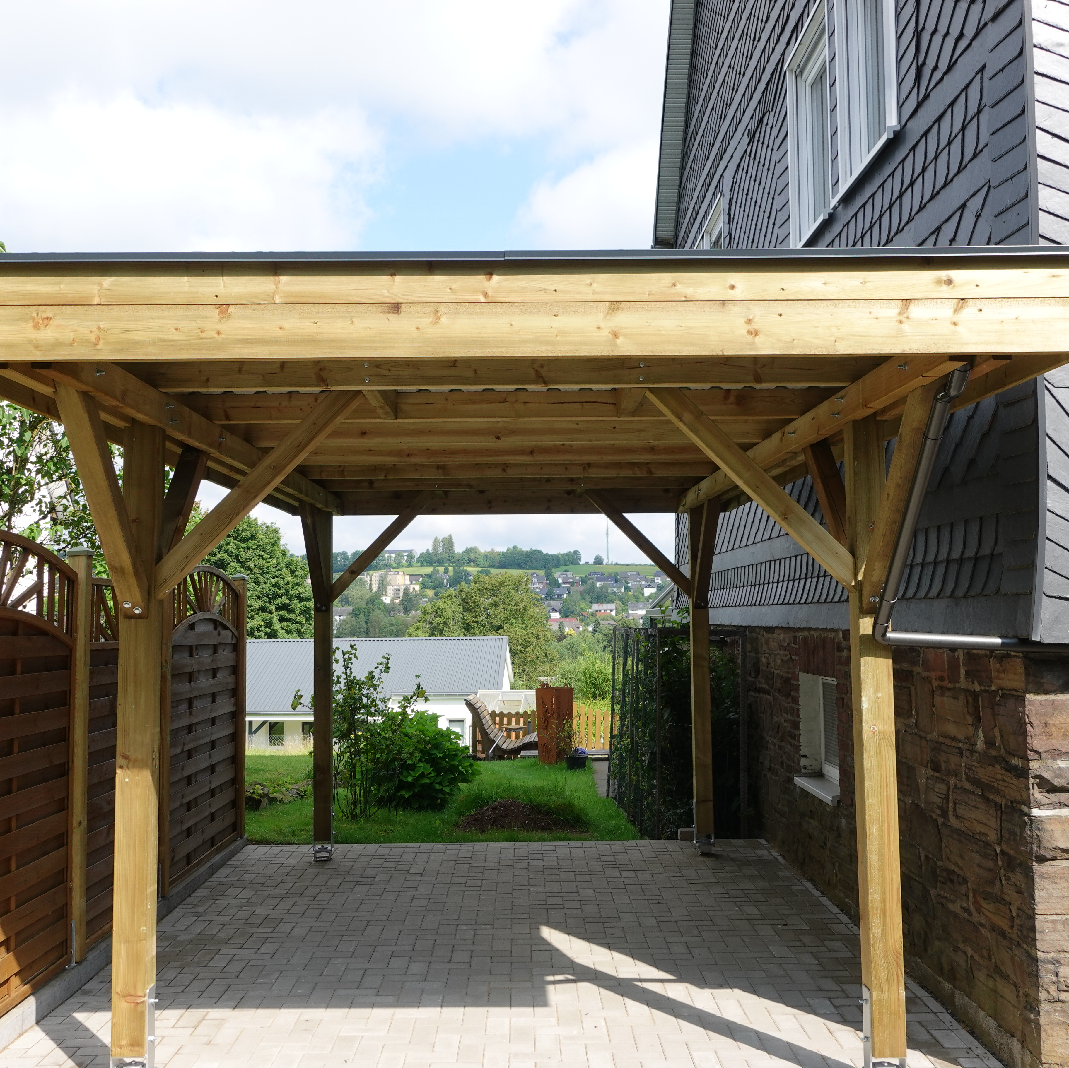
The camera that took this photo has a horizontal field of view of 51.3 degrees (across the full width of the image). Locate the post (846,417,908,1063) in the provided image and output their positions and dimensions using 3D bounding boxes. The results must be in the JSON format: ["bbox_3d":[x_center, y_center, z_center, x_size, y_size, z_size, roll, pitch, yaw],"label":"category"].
[{"bbox_3d":[1.262,0.736,4.122,0.122,2.320,0.122,0,-4,-1],"label":"post"}]

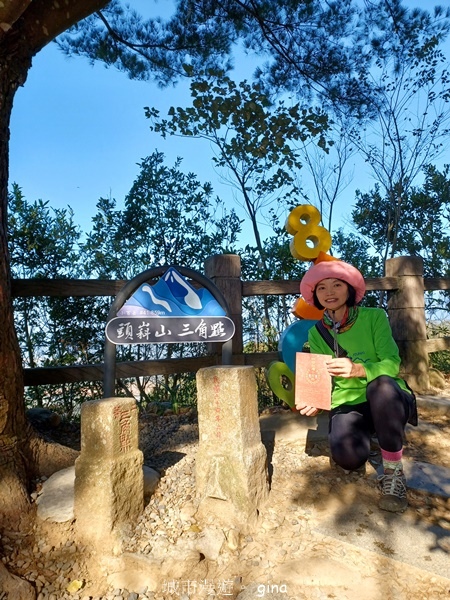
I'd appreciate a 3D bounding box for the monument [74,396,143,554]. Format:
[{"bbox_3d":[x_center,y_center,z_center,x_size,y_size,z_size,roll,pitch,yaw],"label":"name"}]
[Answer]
[{"bbox_3d":[-0.432,0.630,1.615,0.180,0.510,0.180,-2,-4,26],"label":"monument"}]

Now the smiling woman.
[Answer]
[{"bbox_3d":[0.645,0.333,2.092,0.530,1.070,0.710,-2,-4,25],"label":"smiling woman"}]

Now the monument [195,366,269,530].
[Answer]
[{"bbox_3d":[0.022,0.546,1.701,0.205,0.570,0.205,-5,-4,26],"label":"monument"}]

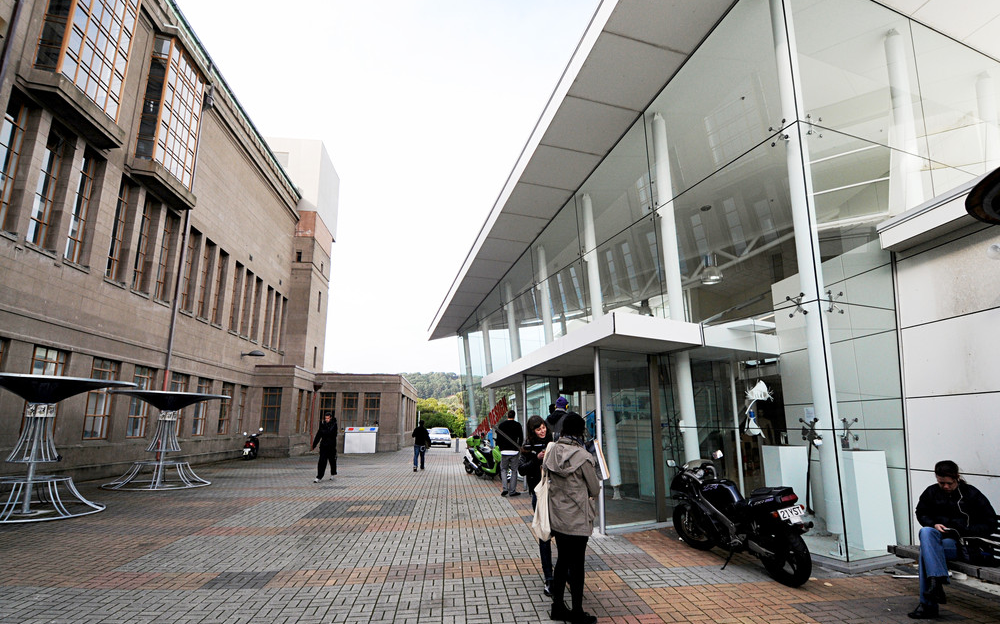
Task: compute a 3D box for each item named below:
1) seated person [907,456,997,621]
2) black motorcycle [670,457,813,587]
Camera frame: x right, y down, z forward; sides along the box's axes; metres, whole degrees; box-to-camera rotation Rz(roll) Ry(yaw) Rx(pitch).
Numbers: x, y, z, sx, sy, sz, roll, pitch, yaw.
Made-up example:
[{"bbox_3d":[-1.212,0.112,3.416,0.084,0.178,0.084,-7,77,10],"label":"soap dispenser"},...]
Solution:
[{"bbox_3d":[3.695,1.889,4.193,0.770,1.210,0.560,3,-13,-15],"label":"seated person"},{"bbox_3d":[2.592,2.239,5.519,0.680,1.080,2.000,3,-13,-13],"label":"black motorcycle"}]

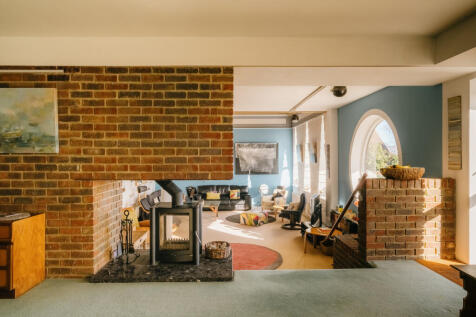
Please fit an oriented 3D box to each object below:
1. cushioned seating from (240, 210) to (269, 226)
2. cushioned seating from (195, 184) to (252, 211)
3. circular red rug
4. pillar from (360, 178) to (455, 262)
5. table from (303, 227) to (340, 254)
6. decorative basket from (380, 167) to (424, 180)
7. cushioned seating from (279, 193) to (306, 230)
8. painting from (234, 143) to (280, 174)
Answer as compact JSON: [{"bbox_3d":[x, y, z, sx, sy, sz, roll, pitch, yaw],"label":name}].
[{"bbox_3d":[0.463,1.687,8.556,0.550,0.310,0.570,0,0,32],"label":"cushioned seating"},{"bbox_3d":[-0.538,1.419,11.055,2.030,0.830,0.900,0,0,-2],"label":"cushioned seating"},{"bbox_3d":[-0.130,1.845,5.686,1.950,0.012,1.950,0,0,0],"label":"circular red rug"},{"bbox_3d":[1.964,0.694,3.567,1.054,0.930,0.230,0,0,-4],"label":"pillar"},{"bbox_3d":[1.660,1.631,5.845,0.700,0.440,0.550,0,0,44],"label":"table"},{"bbox_3d":[1.930,0.173,3.561,0.470,0.140,0.450,0,0,-2],"label":"decorative basket"},{"bbox_3d":[1.460,1.383,8.105,0.720,0.920,0.720,0,0,-6],"label":"cushioned seating"},{"bbox_3d":[0.717,0.000,11.650,1.648,1.226,0.050,0,0,-2],"label":"painting"}]

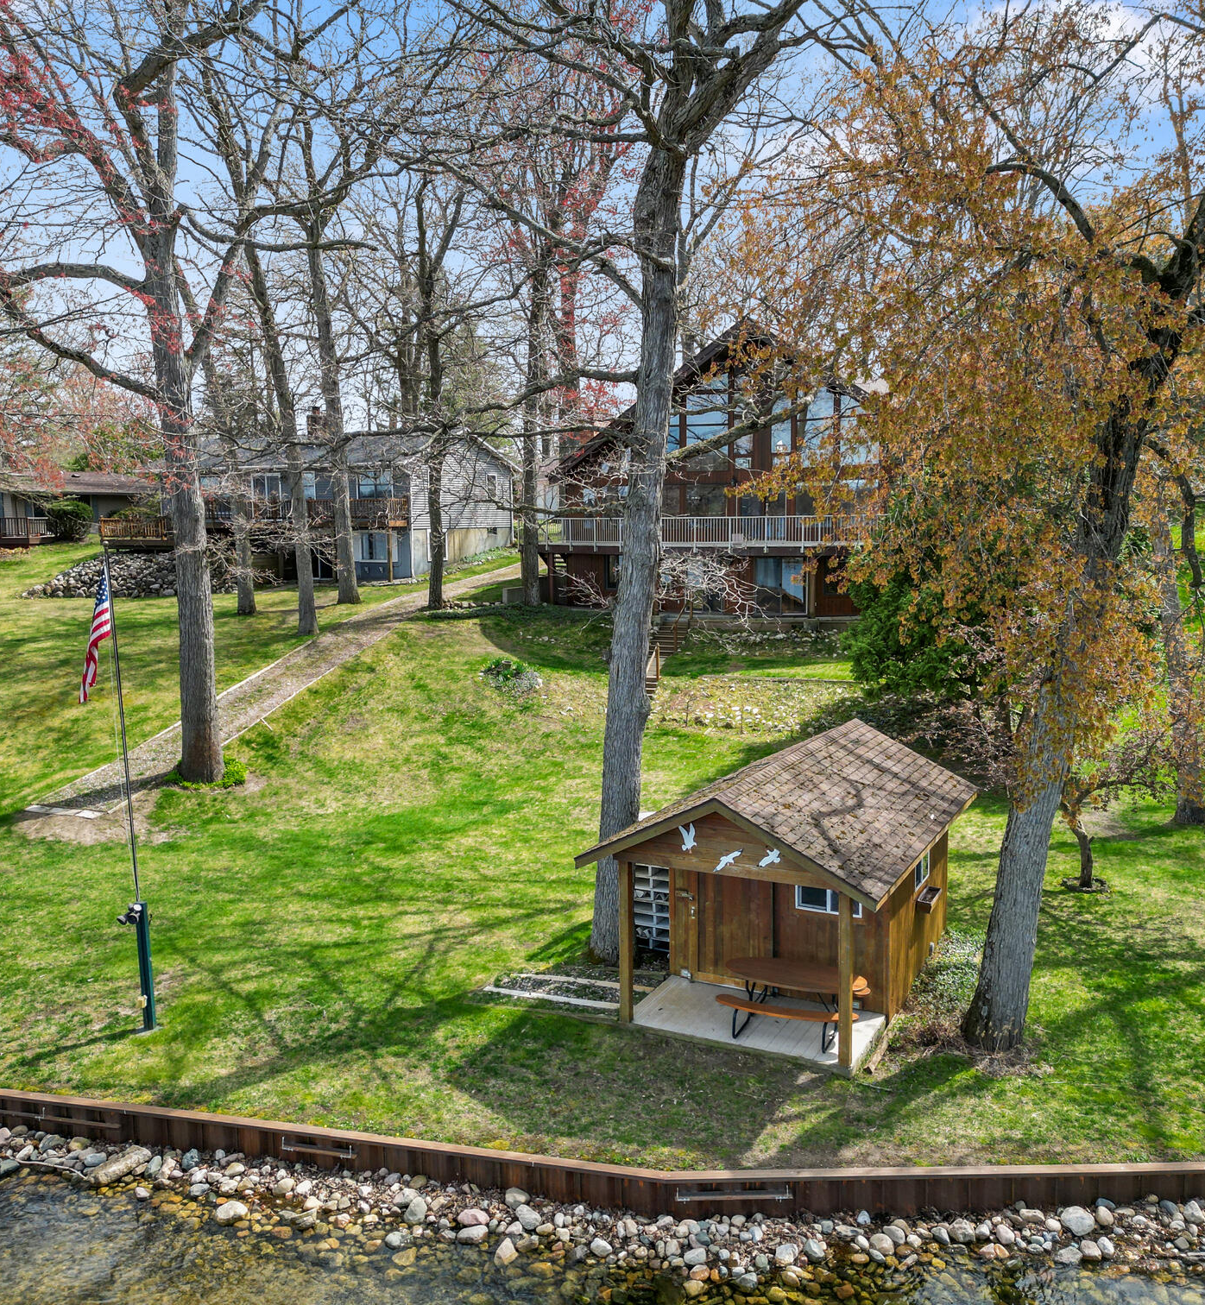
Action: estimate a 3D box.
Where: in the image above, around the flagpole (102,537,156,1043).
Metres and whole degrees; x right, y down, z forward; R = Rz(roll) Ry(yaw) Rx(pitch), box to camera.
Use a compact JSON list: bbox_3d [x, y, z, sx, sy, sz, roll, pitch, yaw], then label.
[{"bbox_3d":[-5.783,1.702,14.702,0.250,6.053,0.250,-2,7,0],"label":"flagpole"}]

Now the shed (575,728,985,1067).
[{"bbox_3d":[2.684,2.949,16.604,3.721,3.224,5.960,3,7,27],"label":"shed"}]

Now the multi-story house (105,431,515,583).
[{"bbox_3d":[-13.408,-7.293,59.058,15.625,6.876,11.291,3,7,27],"label":"multi-story house"}]

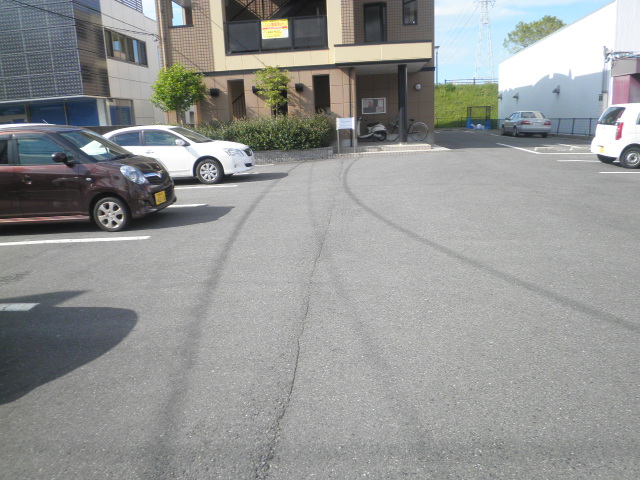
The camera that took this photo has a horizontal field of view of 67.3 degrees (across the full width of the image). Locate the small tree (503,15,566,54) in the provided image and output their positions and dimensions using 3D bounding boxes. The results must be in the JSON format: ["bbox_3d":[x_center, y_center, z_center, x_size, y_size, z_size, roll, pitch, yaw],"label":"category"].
[{"bbox_3d":[19.957,-17.192,44.373,7.500,6.520,7.000,-3,14,0],"label":"small tree"}]

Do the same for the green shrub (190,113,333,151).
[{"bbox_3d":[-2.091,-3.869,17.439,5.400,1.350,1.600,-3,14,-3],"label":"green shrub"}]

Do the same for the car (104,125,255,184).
[{"bbox_3d":[-4.028,-2.263,12.710,4.550,1.475,1.700,-1,14,6],"label":"car"}]

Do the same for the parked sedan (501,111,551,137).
[{"bbox_3d":[11.405,-6.452,26.779,1.690,1.410,4.420,0,14,8],"label":"parked sedan"}]

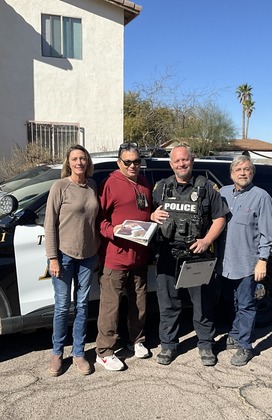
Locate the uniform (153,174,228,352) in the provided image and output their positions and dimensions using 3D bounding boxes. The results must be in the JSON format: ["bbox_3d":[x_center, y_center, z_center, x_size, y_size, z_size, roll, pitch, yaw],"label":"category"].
[{"bbox_3d":[0.451,0.435,3.886,0.580,1.430,0.380,0,5,6],"label":"uniform"}]

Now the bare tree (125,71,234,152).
[{"bbox_3d":[1.371,-3.438,19.791,5.200,5.200,4.800,0,5,0],"label":"bare tree"}]

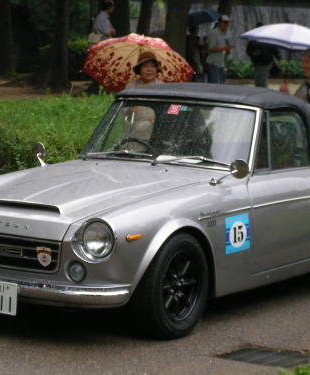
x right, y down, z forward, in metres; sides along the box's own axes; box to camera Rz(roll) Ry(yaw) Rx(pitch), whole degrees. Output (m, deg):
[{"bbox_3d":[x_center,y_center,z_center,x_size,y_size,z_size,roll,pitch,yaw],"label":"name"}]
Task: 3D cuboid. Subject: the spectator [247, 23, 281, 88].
[{"bbox_3d":[1.946,-2.164,30.085,0.560,1.580,0.360,2,6,-6],"label":"spectator"}]

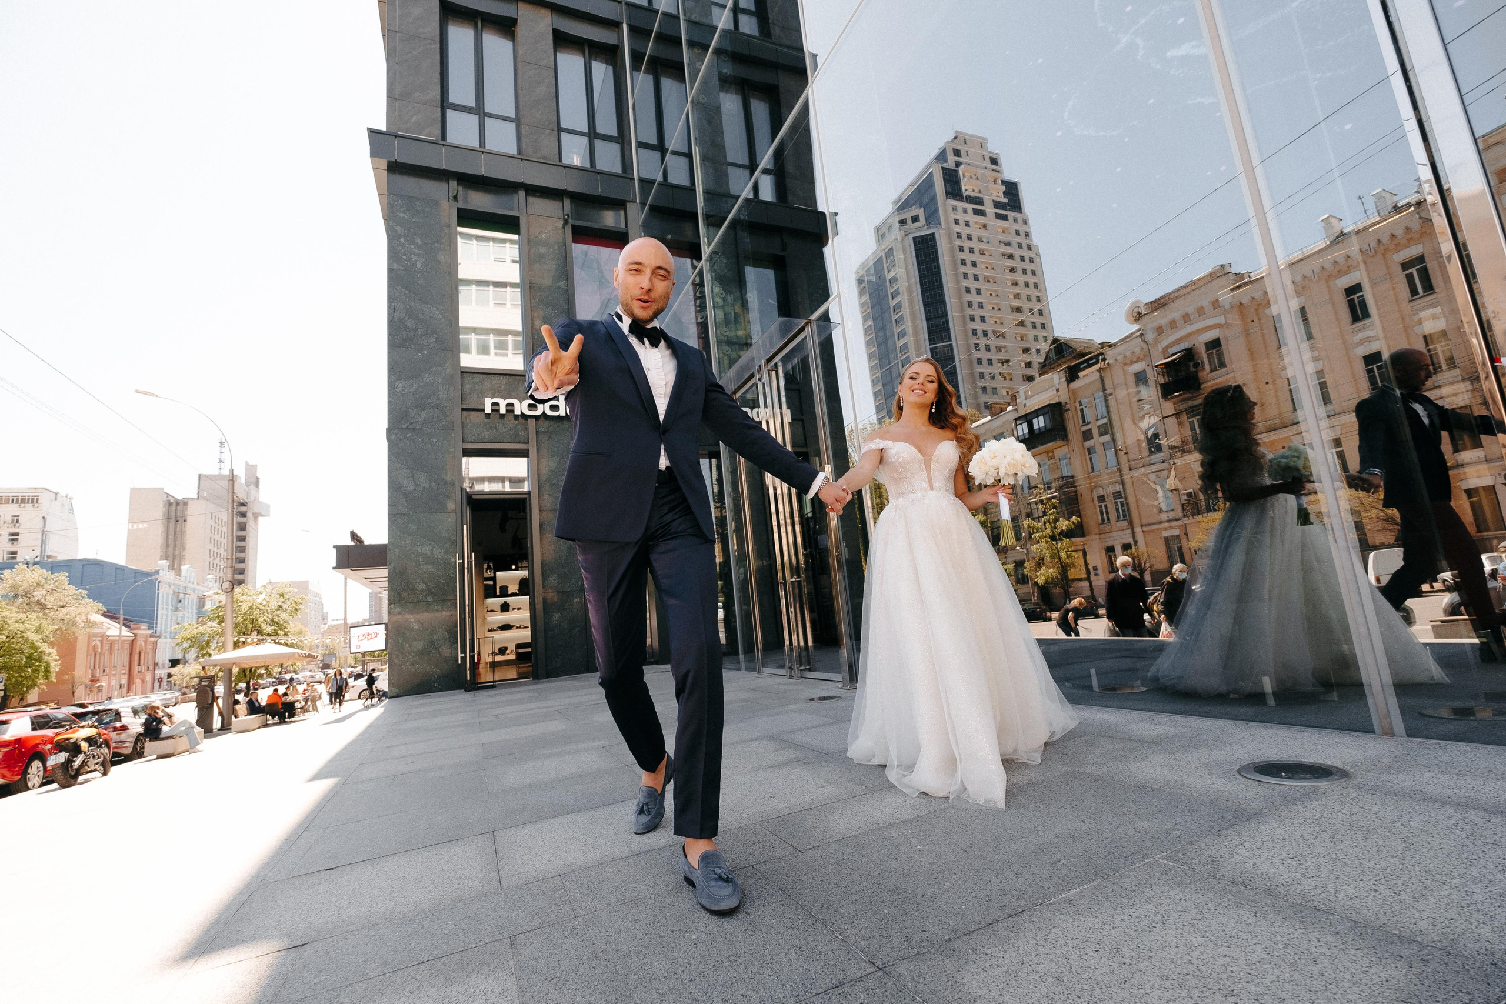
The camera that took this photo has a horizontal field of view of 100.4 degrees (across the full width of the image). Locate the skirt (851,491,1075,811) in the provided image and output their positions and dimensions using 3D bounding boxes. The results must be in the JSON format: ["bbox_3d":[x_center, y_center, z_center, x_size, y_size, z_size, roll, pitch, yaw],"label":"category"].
[{"bbox_3d":[0.925,0.483,2.628,1.100,1.077,1.229,-4,-9,-8],"label":"skirt"}]

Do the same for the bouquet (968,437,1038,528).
[{"bbox_3d":[0.986,-0.062,2.462,0.280,0.420,0.280,-4,-9,-8],"label":"bouquet"}]

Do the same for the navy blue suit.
[{"bbox_3d":[-0.187,0.178,1.931,0.912,1.471,0.915,-2,-10,-20],"label":"navy blue suit"}]

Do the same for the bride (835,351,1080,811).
[{"bbox_3d":[0.853,0.207,2.668,1.191,1.646,1.229,-4,-9,-8],"label":"bride"}]

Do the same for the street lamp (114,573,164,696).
[{"bbox_3d":[-40.788,9.229,41.730,2.300,8.671,0.350,-2,-10,-24],"label":"street lamp"}]

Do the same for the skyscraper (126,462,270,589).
[{"bbox_3d":[-156.511,20.693,177.903,20.000,59.582,30.000,-2,-10,-24],"label":"skyscraper"}]

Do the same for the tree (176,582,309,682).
[{"bbox_3d":[-24.904,7.216,30.898,5.100,6.402,5.100,-2,-10,-24],"label":"tree"}]

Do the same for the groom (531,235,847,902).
[{"bbox_3d":[-0.106,0.084,1.900,1.051,1.829,1.196,-2,-10,-20],"label":"groom"}]

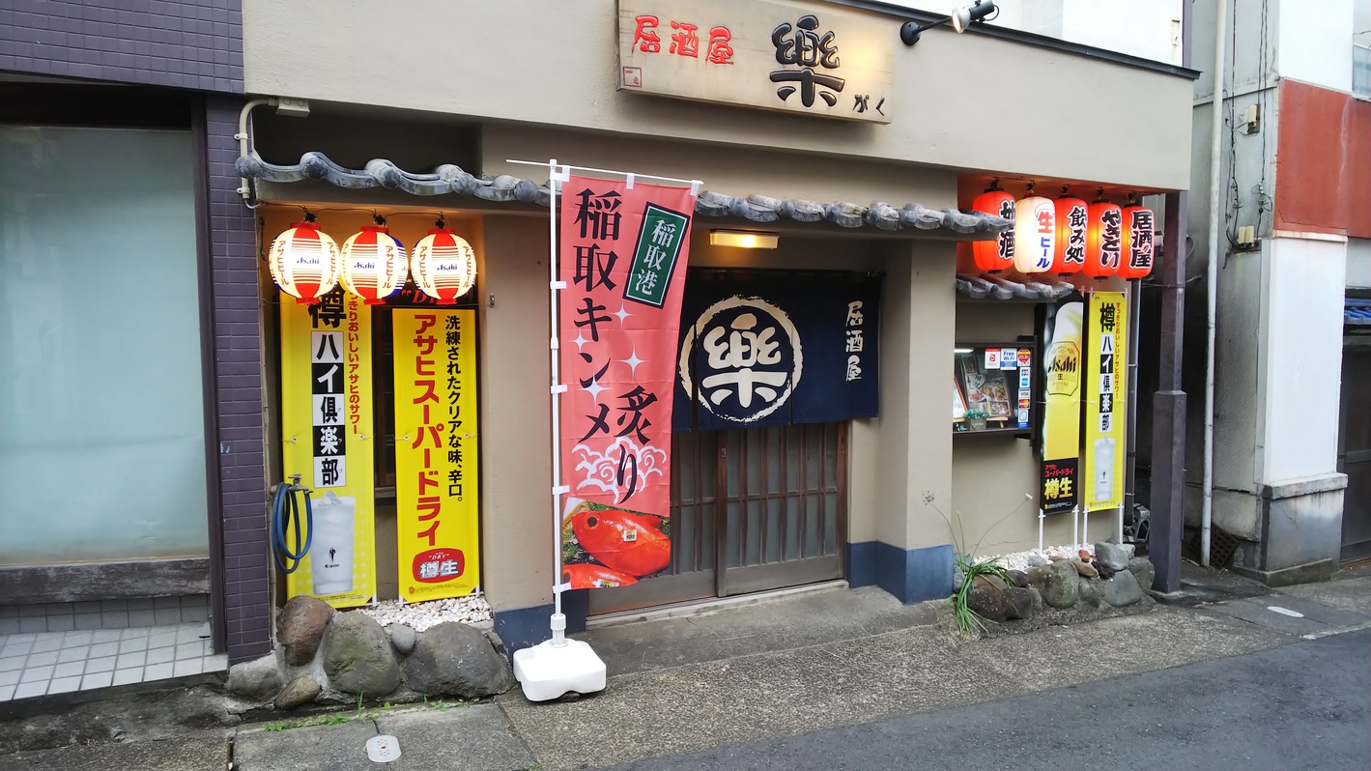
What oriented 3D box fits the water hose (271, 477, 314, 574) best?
[{"bbox_3d":[-1.571,0.570,3.200,0.155,0.370,0.100,-2,3,-23],"label":"water hose"}]

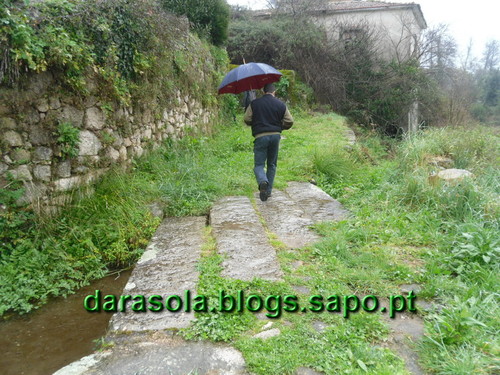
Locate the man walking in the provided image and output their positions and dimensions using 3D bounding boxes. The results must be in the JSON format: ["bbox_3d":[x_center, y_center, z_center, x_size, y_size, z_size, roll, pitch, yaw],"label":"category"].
[{"bbox_3d":[0.280,-0.651,5.964,0.700,1.680,0.550,0,13,2],"label":"man walking"}]

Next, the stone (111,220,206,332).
[{"bbox_3d":[-0.751,0.767,3.988,0.547,0.200,2.558,-1,13,-4],"label":"stone"}]

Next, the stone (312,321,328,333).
[{"bbox_3d":[0.481,0.963,2.764,0.120,0.050,0.130,2,13,11],"label":"stone"}]

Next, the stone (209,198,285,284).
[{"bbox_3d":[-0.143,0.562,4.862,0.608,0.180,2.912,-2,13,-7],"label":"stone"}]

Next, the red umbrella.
[{"bbox_3d":[0.029,-1.474,6.084,0.980,0.800,0.980,-15,3,0],"label":"red umbrella"}]

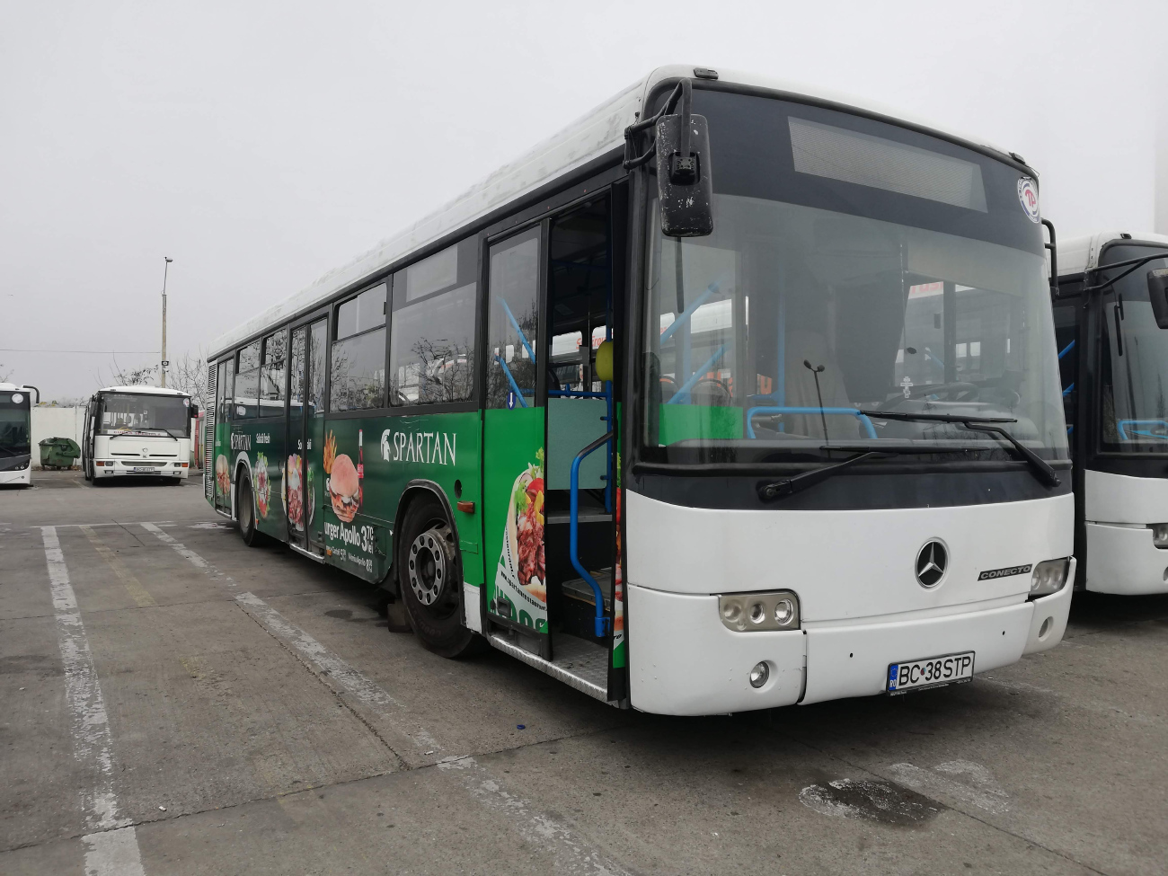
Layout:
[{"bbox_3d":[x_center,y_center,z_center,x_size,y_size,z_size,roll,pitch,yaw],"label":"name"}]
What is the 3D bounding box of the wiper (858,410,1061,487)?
[{"bbox_3d":[1.652,0.052,3.918,1.370,0.320,0.120,1,0,-30],"label":"wiper"}]

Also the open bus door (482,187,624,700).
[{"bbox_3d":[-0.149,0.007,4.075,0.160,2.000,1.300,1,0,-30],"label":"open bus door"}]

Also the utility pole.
[{"bbox_3d":[-20.206,-3.718,44.000,0.550,10.060,0.400,0,0,17],"label":"utility pole"}]

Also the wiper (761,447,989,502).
[{"bbox_3d":[1.179,0.128,3.626,1.210,0.210,0.110,1,0,-30],"label":"wiper"}]

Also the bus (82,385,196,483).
[{"bbox_3d":[-15.492,-0.058,31.094,2.520,3.030,11.600,1,0,-30],"label":"bus"}]

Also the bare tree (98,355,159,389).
[{"bbox_3d":[-20.992,-1.273,42.000,3.000,5.150,3.000,1,0,-27],"label":"bare tree"}]

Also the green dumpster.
[{"bbox_3d":[-21.291,0.626,37.000,1.320,1.320,1.370,1,0,-45],"label":"green dumpster"}]

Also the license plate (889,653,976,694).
[{"bbox_3d":[1.446,0.966,3.773,0.530,0.122,0.020,1,4,-30],"label":"license plate"}]

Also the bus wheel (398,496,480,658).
[{"bbox_3d":[-0.792,0.747,5.370,0.310,1.000,1.000,1,0,-37],"label":"bus wheel"}]

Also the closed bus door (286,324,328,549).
[{"bbox_3d":[-2.374,-0.014,7.871,0.100,1.950,1.300,1,0,-30],"label":"closed bus door"}]

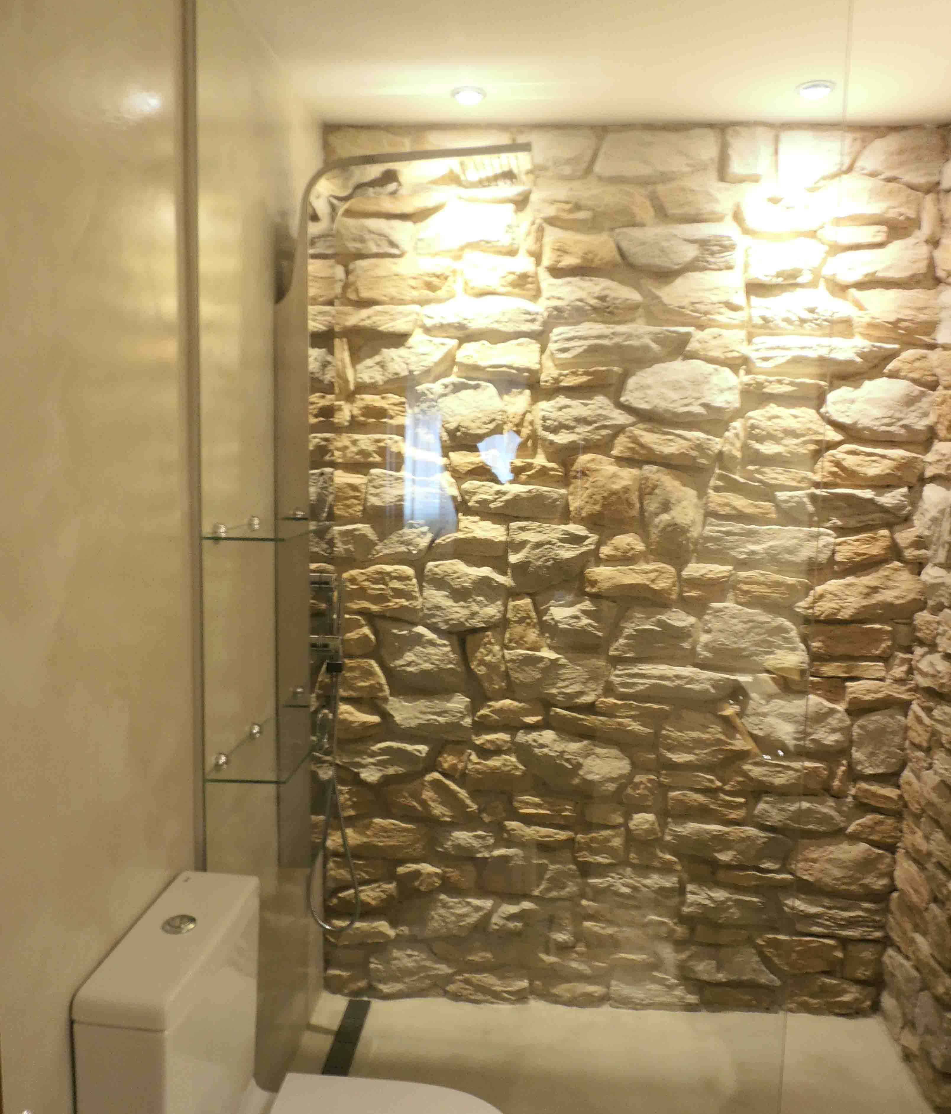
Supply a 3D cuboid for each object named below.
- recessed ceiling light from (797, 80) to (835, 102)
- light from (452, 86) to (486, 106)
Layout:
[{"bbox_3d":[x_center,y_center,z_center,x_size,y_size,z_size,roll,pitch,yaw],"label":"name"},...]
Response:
[{"bbox_3d":[0.738,-1.012,1.907,0.083,0.028,0.083,2,7,4],"label":"recessed ceiling light"},{"bbox_3d":[-0.015,-1.037,1.979,0.083,0.028,0.083,2,7,4],"label":"light"}]

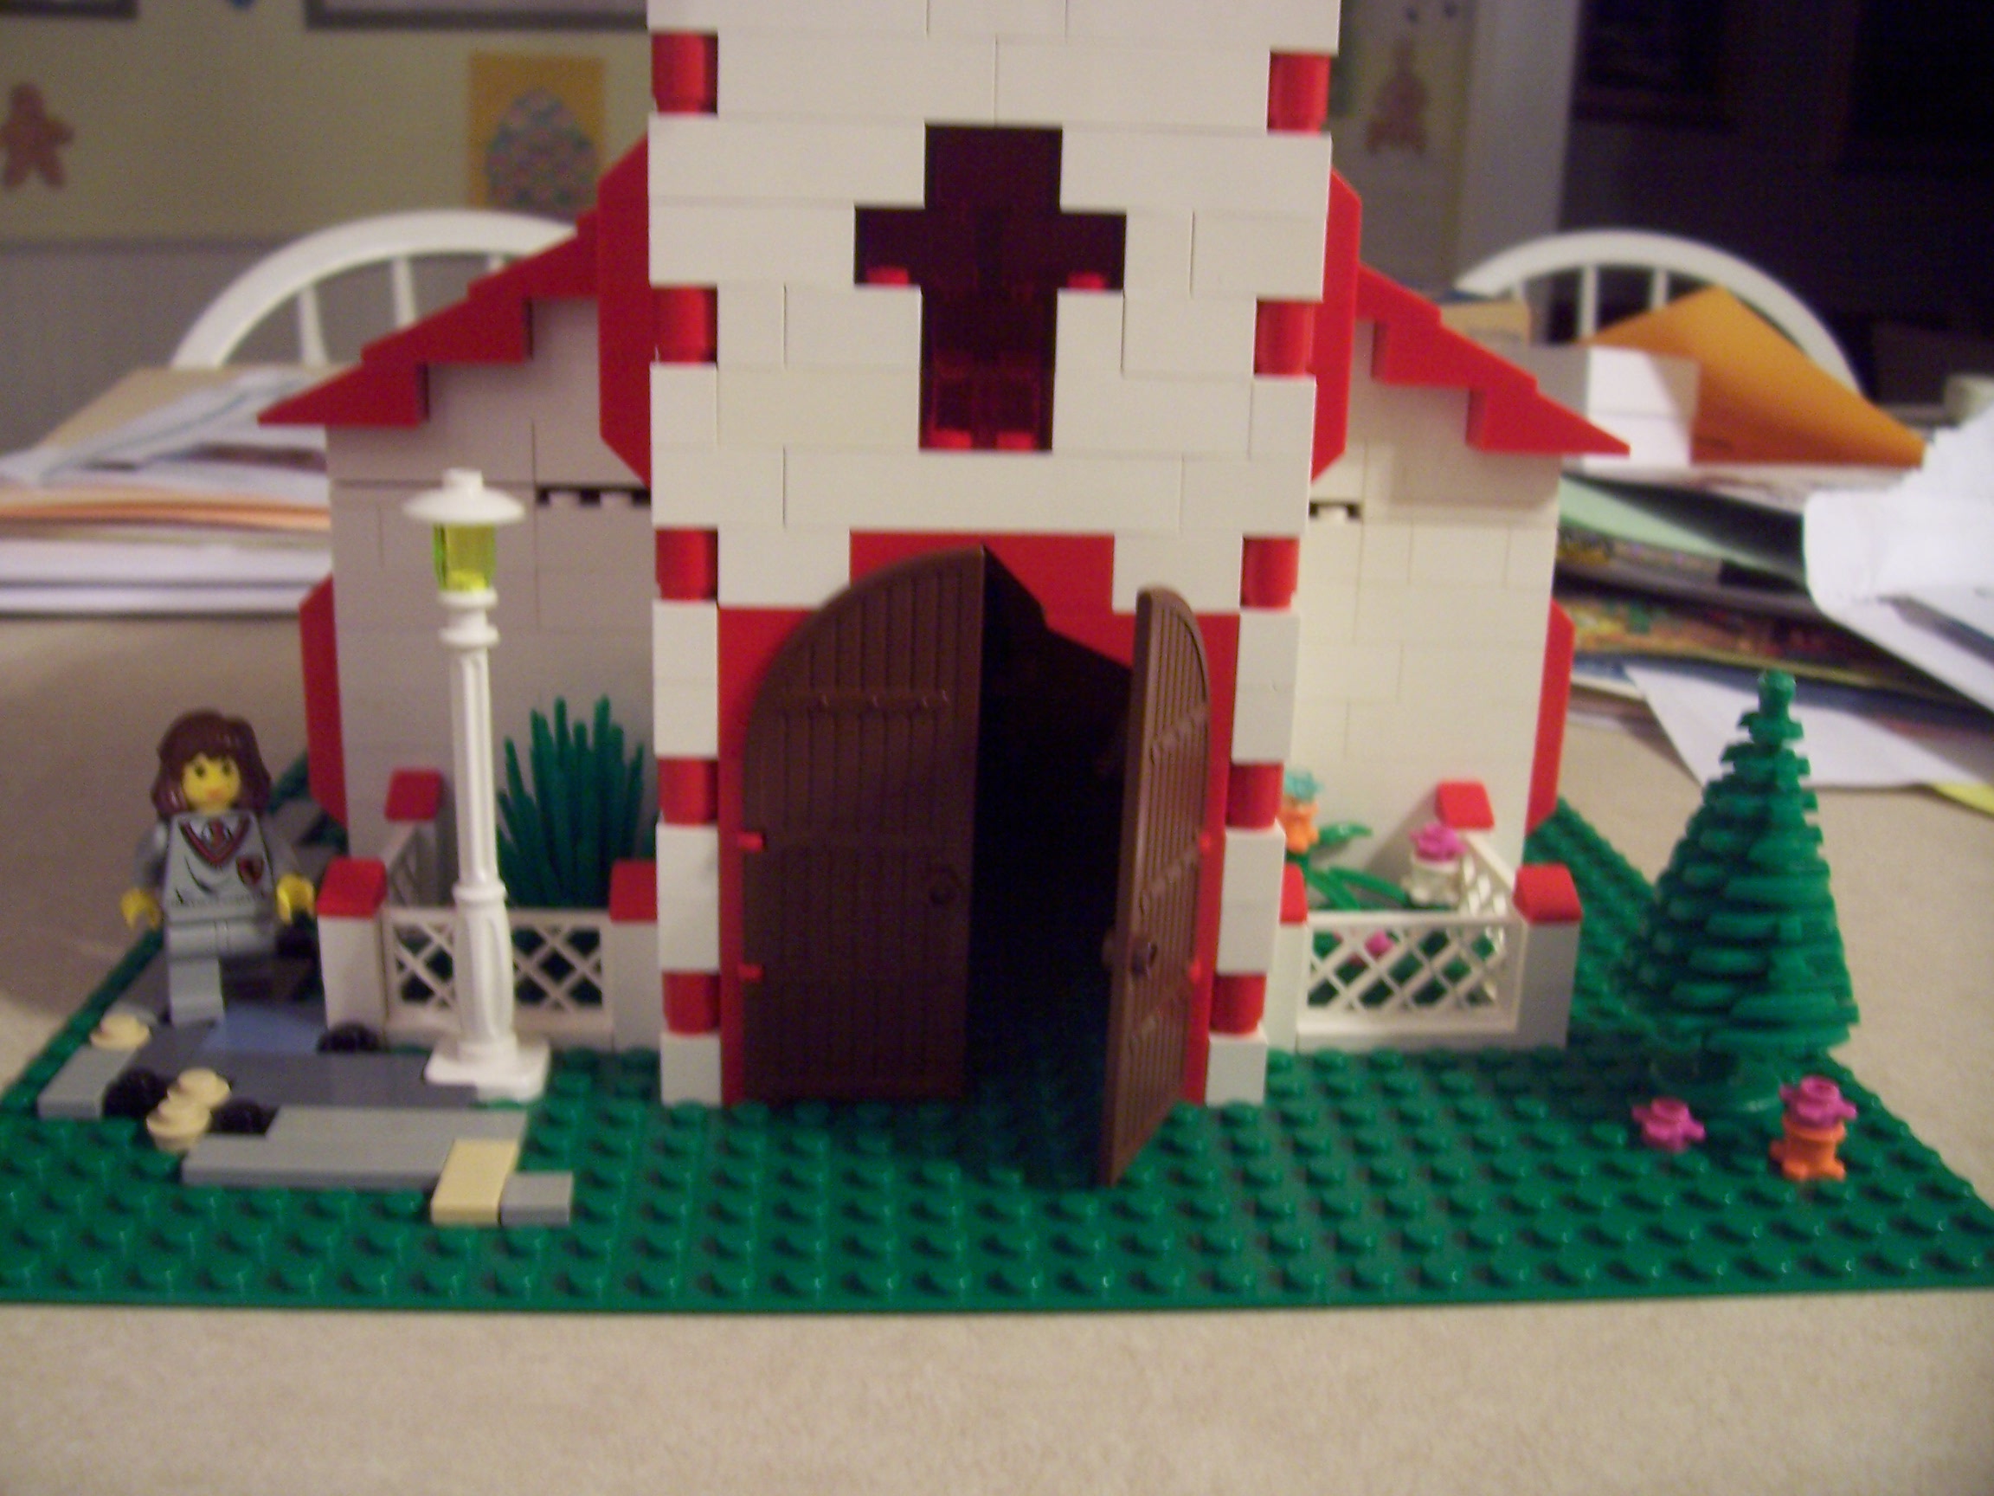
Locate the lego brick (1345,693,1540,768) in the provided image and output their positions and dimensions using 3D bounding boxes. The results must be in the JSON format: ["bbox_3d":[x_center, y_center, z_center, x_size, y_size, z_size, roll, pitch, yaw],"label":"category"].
[{"bbox_3d":[0.072,-0.003,0.321,0.032,0.010,0.008,1,15,-4],"label":"lego brick"}]

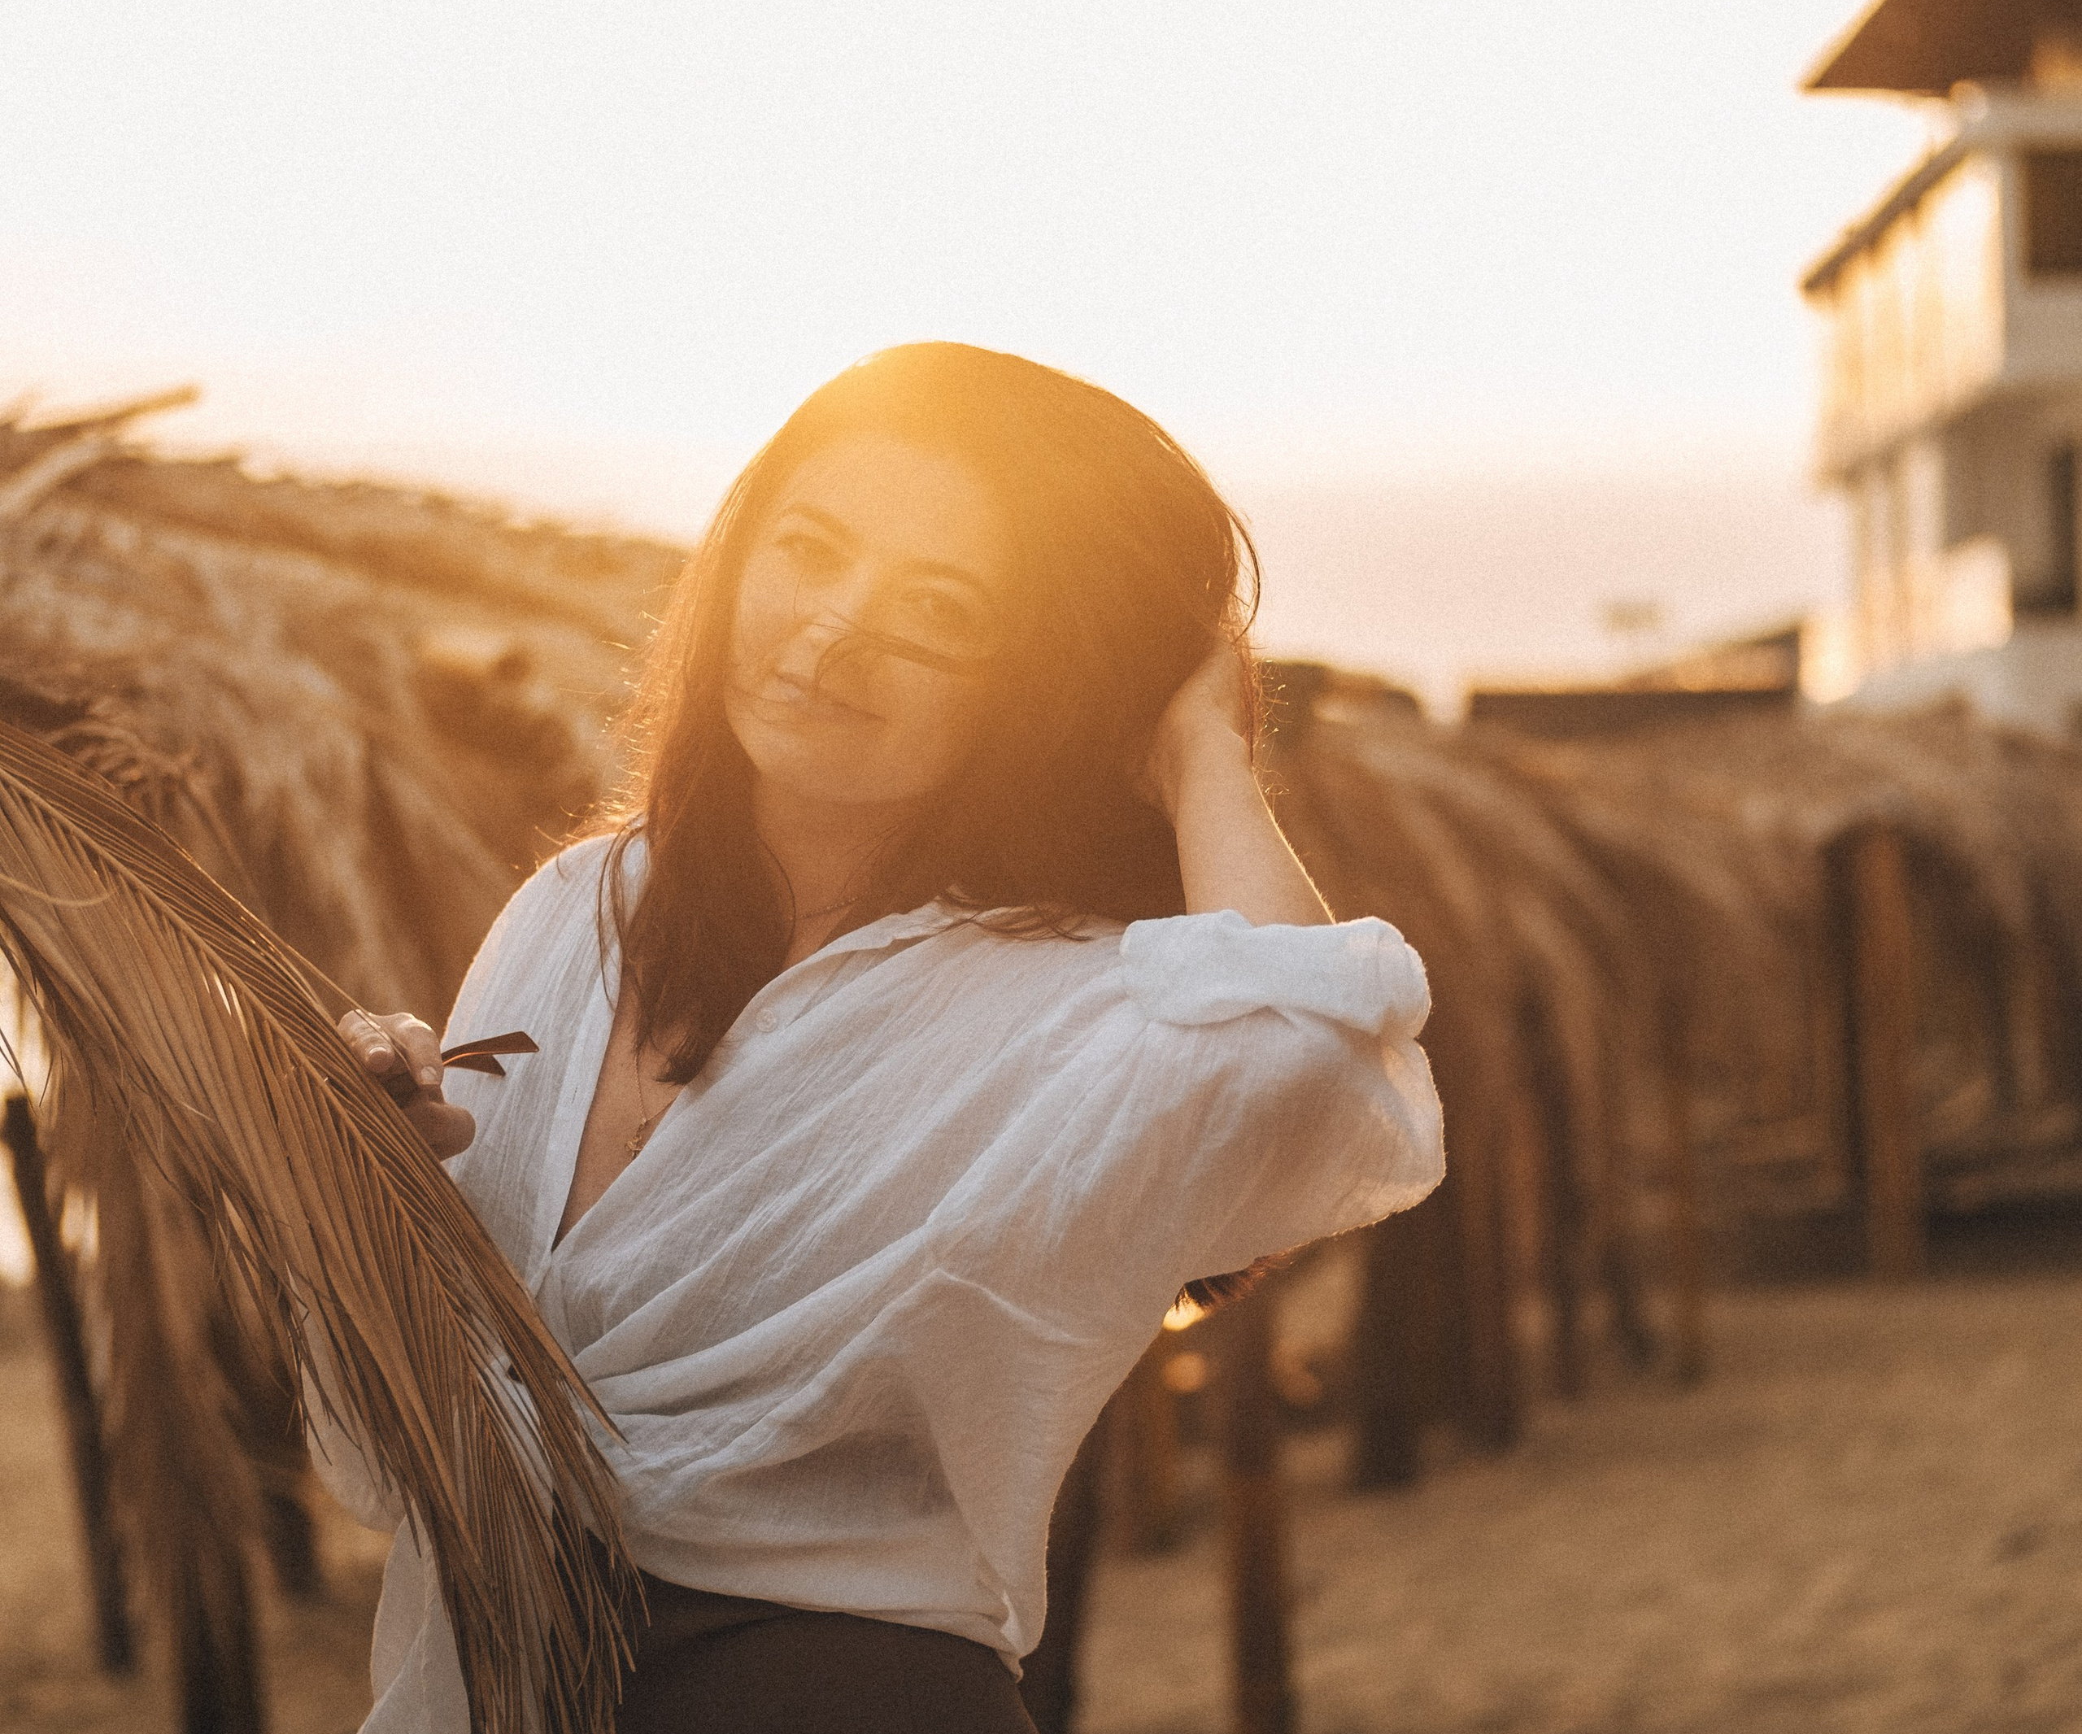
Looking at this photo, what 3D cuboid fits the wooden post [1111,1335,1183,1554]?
[{"bbox_3d":[0.210,0.620,13.200,0.135,1.550,0.135,0,0,0],"label":"wooden post"}]

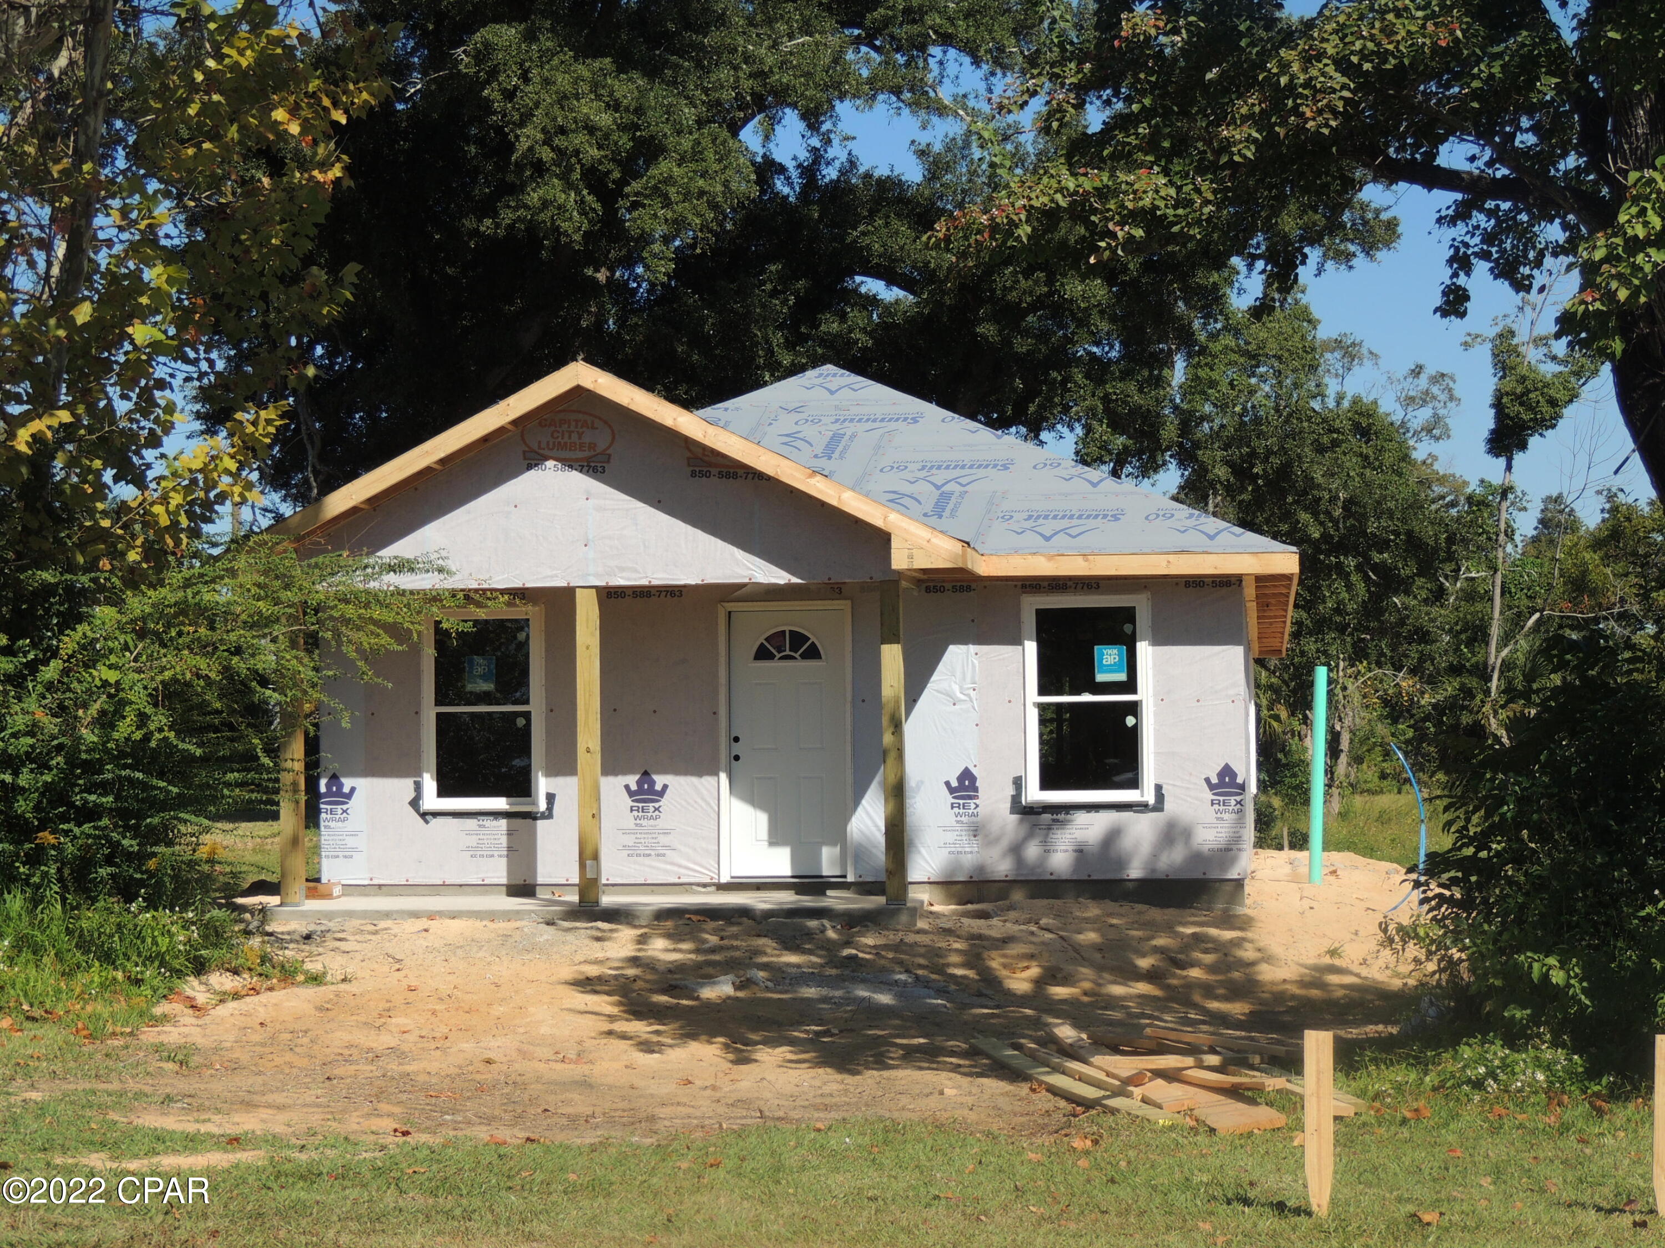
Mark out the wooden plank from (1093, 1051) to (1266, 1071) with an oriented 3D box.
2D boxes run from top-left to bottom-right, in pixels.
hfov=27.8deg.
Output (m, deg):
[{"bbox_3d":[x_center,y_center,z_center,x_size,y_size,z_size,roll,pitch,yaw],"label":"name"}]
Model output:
[{"bbox_3d":[1.524,1.924,14.800,0.745,0.042,0.120,0,-3,-6],"label":"wooden plank"}]

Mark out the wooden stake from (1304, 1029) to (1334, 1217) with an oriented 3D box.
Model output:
[{"bbox_3d":[1.505,1.549,10.414,0.089,0.580,0.030,-1,-3,8],"label":"wooden stake"}]

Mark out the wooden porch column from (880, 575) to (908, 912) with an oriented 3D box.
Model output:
[{"bbox_3d":[0.435,0.838,23.789,0.140,2.306,0.140,-1,-3,8],"label":"wooden porch column"}]

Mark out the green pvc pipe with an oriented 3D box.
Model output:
[{"bbox_3d":[4.237,1.319,29.346,0.107,1.892,0.107,2,-3,0],"label":"green pvc pipe"}]

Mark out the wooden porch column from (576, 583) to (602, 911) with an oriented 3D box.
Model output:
[{"bbox_3d":[-1.743,0.880,24.114,0.140,2.286,0.140,-1,-3,8],"label":"wooden porch column"}]

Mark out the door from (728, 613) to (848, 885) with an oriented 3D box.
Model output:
[{"bbox_3d":[-0.341,0.905,25.735,0.930,2.060,0.070,-1,-3,8],"label":"door"}]

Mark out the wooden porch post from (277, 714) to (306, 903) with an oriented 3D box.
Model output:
[{"bbox_3d":[-3.919,0.910,24.439,0.140,2.280,0.140,-1,-3,8],"label":"wooden porch post"}]

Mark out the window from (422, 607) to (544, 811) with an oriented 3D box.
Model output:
[{"bbox_3d":[-2.698,0.664,26.038,0.960,1.570,0.080,-1,-3,8],"label":"window"}]

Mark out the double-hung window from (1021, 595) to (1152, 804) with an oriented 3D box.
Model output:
[{"bbox_3d":[1.920,0.573,25.350,0.960,1.570,0.080,-1,-3,8],"label":"double-hung window"}]

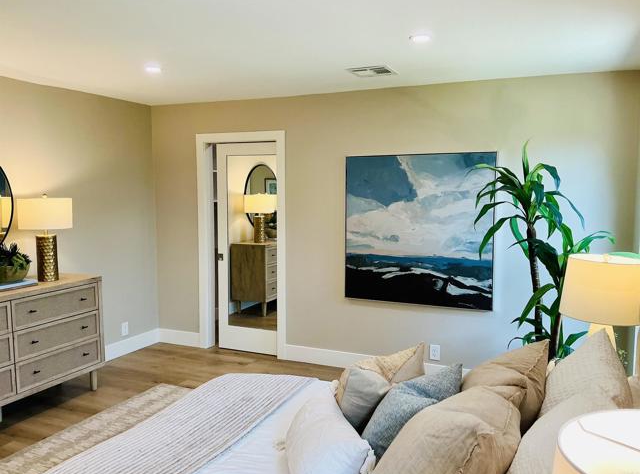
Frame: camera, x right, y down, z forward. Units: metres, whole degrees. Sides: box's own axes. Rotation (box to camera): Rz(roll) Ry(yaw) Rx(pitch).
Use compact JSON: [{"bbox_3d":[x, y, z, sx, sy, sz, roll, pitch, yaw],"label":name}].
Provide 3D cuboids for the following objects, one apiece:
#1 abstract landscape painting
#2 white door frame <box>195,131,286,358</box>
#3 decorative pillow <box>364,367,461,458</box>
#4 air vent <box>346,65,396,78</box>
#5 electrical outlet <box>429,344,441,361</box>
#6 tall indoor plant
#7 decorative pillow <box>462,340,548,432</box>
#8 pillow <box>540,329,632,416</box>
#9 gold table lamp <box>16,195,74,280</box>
[{"bbox_3d":[0.802,-0.053,4.283,1.235,1.230,0.045,2,6,23],"label":"abstract landscape painting"},{"bbox_3d":[-0.742,0.077,5.033,0.985,2.134,0.140,2,6,23],"label":"white door frame"},{"bbox_3d":[0.331,0.683,1.923,0.180,0.460,0.480,44,20,13],"label":"decorative pillow"},{"bbox_3d":[0.369,-1.166,3.694,0.305,0.020,0.285,2,6,23],"label":"air vent"},{"bbox_3d":[0.965,0.970,4.331,0.080,0.124,0.010,2,6,23],"label":"electrical outlet"},{"bbox_3d":[1.457,0.342,3.396,0.920,1.910,0.850,2,6,23],"label":"tall indoor plant"},{"bbox_3d":[0.710,0.647,2.019,0.220,0.490,0.540,38,18,15],"label":"decorative pillow"},{"bbox_3d":[0.952,0.630,1.882,0.210,0.530,0.580,28,15,18],"label":"pillow"},{"bbox_3d":[-2.069,0.010,3.930,0.375,0.660,0.375,2,6,23],"label":"gold table lamp"}]

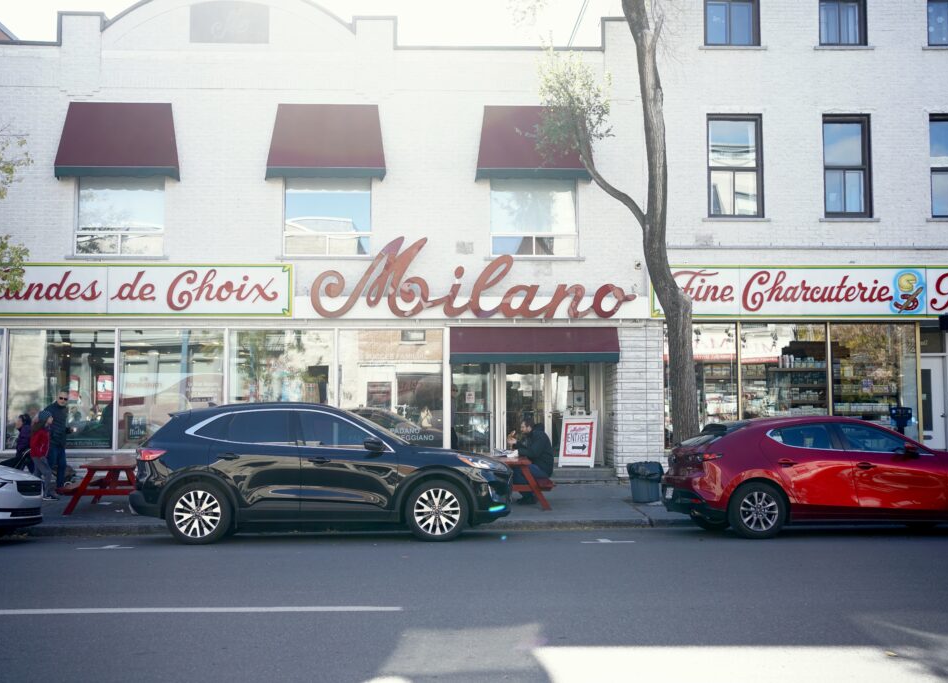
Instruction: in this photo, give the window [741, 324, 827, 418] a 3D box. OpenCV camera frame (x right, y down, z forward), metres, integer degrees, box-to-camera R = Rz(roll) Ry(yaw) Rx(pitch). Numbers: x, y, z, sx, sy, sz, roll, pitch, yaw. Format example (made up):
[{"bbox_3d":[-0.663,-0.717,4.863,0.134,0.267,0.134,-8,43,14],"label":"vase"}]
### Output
[{"bbox_3d":[5.554,0.786,17.866,1.601,2.223,0.120,0,-3,-2],"label":"window"}]

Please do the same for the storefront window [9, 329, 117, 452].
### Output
[{"bbox_3d":[-7.926,0.915,19.106,2.063,2.313,0.120,0,-3,-2],"label":"storefront window"}]

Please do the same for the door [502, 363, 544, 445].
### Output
[{"bbox_3d":[0.991,1.221,18.607,0.844,2.070,0.080,0,-3,-2],"label":"door"}]

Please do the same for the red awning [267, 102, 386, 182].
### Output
[{"bbox_3d":[-2.856,-3.889,19.267,2.293,1.584,0.500,0,-3,-2],"label":"red awning"}]

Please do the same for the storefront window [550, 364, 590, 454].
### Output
[{"bbox_3d":[1.816,1.223,18.642,0.771,2.074,0.080,0,-3,-2],"label":"storefront window"}]

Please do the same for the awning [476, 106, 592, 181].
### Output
[{"bbox_3d":[1.179,-3.894,19.396,2.266,1.570,0.500,0,-3,-2],"label":"awning"}]

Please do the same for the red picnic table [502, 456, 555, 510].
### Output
[{"bbox_3d":[0.366,2.111,15.069,1.500,0.750,1.830,0,-3,-2],"label":"red picnic table"}]

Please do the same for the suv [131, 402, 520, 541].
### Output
[{"bbox_3d":[-1.844,1.553,12.305,4.590,1.650,1.900,0,-5,-2],"label":"suv"}]

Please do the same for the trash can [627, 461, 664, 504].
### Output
[{"bbox_3d":[2.661,2.154,15.450,0.530,0.610,0.530,0,-3,0],"label":"trash can"}]

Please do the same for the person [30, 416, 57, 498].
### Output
[{"bbox_3d":[-6.926,1.833,15.990,0.452,1.398,0.420,0,-3,-2],"label":"person"}]

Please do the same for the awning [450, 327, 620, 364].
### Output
[{"bbox_3d":[1.164,0.066,19.213,3.249,0.731,0.420,0,-3,-2],"label":"awning"}]

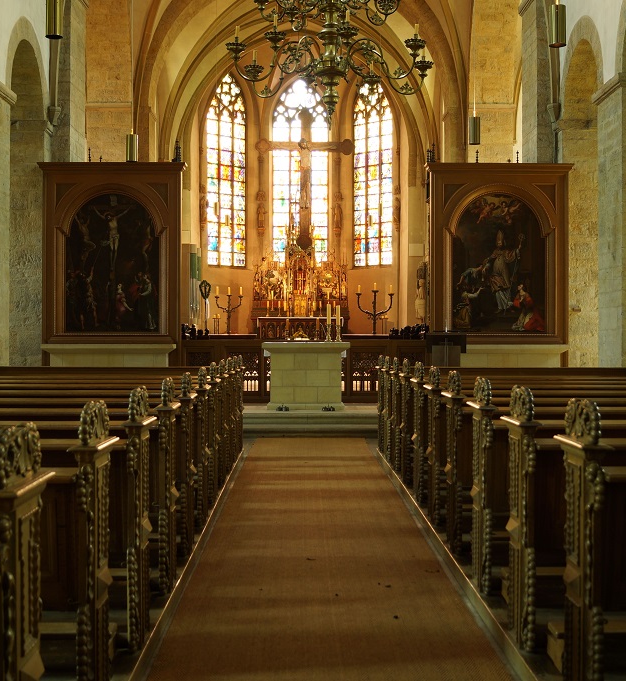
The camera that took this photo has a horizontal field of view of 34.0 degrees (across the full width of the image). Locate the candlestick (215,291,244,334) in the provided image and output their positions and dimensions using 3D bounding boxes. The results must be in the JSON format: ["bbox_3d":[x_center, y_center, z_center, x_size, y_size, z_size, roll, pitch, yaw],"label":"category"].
[{"bbox_3d":[-2.203,-0.765,26.971,0.730,1.200,0.250,0,0,-1],"label":"candlestick"}]

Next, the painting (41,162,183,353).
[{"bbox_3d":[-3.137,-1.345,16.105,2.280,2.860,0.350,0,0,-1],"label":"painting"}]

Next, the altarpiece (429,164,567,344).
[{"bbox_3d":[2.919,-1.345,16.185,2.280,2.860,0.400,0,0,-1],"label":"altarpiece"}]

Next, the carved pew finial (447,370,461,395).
[{"bbox_3d":[0.854,0.259,6.163,0.060,0.147,0.230,0,0,-1],"label":"carved pew finial"}]

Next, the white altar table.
[{"bbox_3d":[-0.106,0.518,15.182,1.280,0.980,0.720,0,0,-1],"label":"white altar table"}]

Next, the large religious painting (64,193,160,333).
[{"bbox_3d":[-3.155,-1.211,16.085,1.500,2.180,0.080,0,0,-1],"label":"large religious painting"}]

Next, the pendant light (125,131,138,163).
[{"bbox_3d":[-2.742,-2.923,15.455,0.178,0.460,0.178,0,0,-1],"label":"pendant light"}]

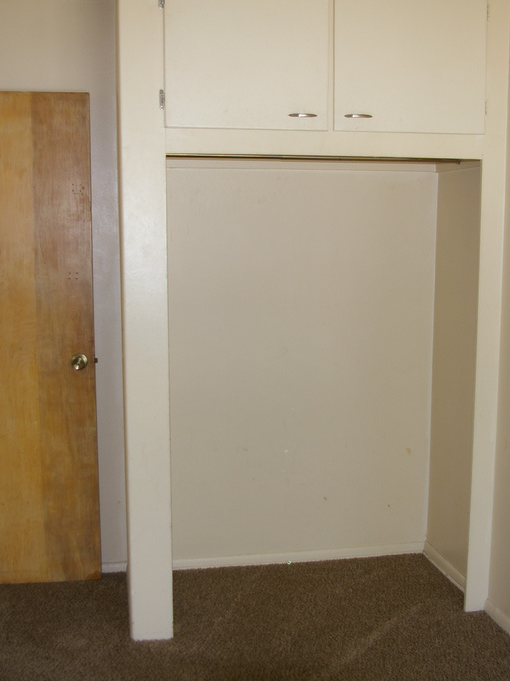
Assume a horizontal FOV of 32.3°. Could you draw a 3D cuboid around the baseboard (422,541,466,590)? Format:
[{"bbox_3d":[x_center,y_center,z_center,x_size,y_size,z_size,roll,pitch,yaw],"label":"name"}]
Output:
[{"bbox_3d":[0.846,1.002,3.830,0.020,0.062,0.564,-1,8,-10],"label":"baseboard"}]

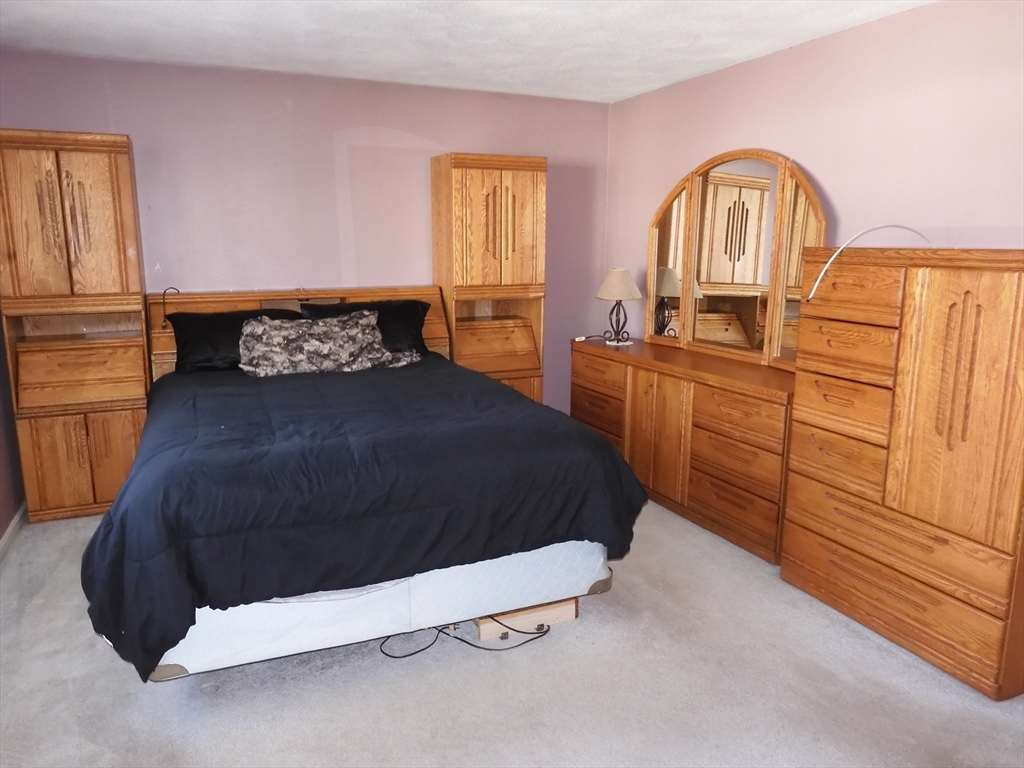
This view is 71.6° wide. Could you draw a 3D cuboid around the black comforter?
[{"bbox_3d":[-0.686,0.338,3.191,1.780,0.555,2.135,-5,12,-20],"label":"black comforter"}]

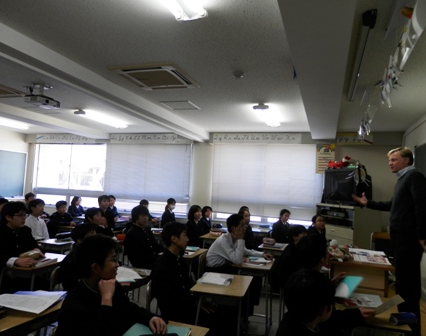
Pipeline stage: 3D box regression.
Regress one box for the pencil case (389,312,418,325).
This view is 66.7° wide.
[{"bbox_3d":[1.211,0.952,2.048,0.190,0.058,0.062,4,-4,-18],"label":"pencil case"}]

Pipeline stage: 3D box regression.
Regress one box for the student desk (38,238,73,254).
[{"bbox_3d":[-2.015,1.325,4.346,0.420,0.710,0.630,2,-5,16],"label":"student desk"}]

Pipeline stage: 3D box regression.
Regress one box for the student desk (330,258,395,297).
[{"bbox_3d":[1.766,1.476,3.997,0.620,0.760,1.220,2,-5,20],"label":"student desk"}]

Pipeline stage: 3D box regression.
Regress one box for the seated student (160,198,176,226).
[{"bbox_3d":[-0.839,1.246,6.433,0.660,1.210,0.450,1,-4,31],"label":"seated student"}]

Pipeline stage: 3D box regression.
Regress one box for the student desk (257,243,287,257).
[{"bbox_3d":[0.852,1.476,4.619,0.410,0.700,0.610,2,-4,16],"label":"student desk"}]

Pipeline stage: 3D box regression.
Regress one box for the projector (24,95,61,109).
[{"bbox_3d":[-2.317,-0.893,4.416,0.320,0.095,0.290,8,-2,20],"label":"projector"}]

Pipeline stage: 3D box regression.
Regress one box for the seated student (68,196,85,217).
[{"bbox_3d":[-2.997,1.216,7.172,0.680,1.140,0.450,0,-4,34],"label":"seated student"}]

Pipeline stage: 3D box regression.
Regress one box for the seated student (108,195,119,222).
[{"bbox_3d":[-2.333,1.300,7.686,0.680,1.265,0.430,2,-5,16],"label":"seated student"}]

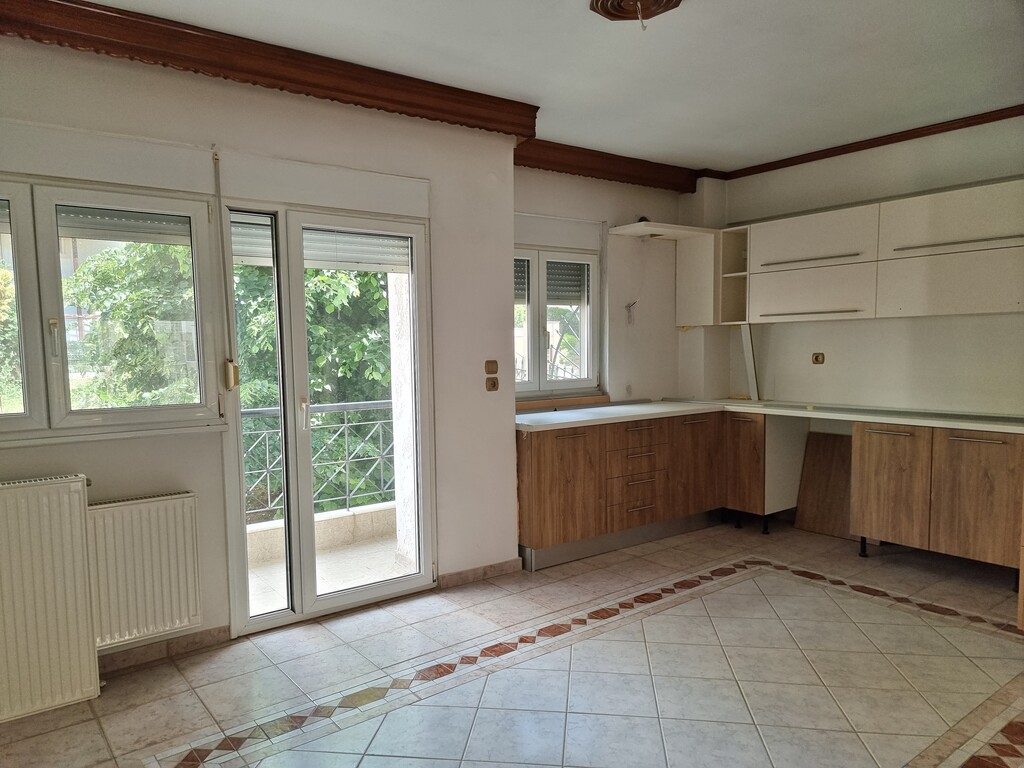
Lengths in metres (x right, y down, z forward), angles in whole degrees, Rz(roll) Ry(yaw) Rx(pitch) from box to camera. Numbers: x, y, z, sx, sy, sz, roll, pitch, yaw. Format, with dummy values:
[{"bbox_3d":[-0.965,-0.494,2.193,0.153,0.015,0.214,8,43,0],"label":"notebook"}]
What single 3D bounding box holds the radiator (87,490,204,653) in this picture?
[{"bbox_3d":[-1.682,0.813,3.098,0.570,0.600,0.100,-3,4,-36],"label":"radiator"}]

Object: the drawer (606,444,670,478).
[{"bbox_3d":[0.726,0.509,4.982,0.595,0.180,0.460,-3,4,-36],"label":"drawer"}]

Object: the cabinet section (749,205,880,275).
[{"bbox_3d":[2.203,-0.995,5.027,0.363,0.366,0.949,-3,4,-36],"label":"cabinet section"}]

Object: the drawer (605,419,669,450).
[{"bbox_3d":[0.724,0.328,4.971,0.595,0.183,0.460,-3,4,-36],"label":"drawer"}]

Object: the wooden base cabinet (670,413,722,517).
[{"bbox_3d":[1.172,0.565,5.383,0.591,0.721,0.580,-3,4,-36],"label":"wooden base cabinet"}]

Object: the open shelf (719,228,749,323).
[{"bbox_3d":[1.858,-0.834,5.561,0.350,0.729,0.267,-3,4,-36],"label":"open shelf"}]

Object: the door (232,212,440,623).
[{"bbox_3d":[-0.920,0.156,3.747,1.134,2.084,0.080,-3,4,-36],"label":"door"}]

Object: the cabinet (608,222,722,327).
[{"bbox_3d":[1.185,-0.816,5.476,0.841,0.736,0.378,-3,4,-36],"label":"cabinet"}]

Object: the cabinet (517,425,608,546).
[{"bbox_3d":[0.203,0.623,4.681,0.616,0.721,0.580,-3,4,-36],"label":"cabinet"}]

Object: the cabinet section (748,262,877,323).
[{"bbox_3d":[2.182,-0.621,4.989,0.345,0.361,0.929,-3,4,-36],"label":"cabinet section"}]

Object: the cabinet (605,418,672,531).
[{"bbox_3d":[0.693,0.594,5.036,0.595,0.721,0.580,-3,4,-36],"label":"cabinet"}]

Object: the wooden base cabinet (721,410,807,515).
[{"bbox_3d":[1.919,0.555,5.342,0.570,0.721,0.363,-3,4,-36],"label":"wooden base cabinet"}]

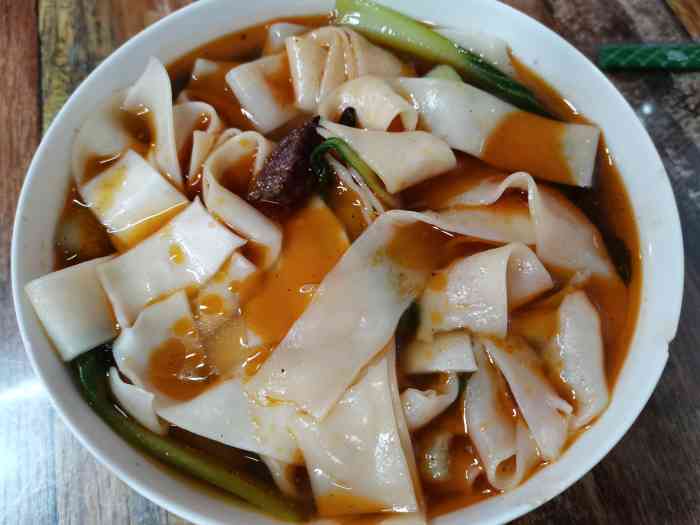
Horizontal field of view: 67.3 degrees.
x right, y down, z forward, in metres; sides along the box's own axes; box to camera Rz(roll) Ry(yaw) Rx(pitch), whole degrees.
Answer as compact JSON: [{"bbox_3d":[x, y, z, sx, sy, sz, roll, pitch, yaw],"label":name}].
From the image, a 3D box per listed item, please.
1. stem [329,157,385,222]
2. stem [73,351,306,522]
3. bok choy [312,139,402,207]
[{"bbox_3d":[0.002,-0.028,0.187,0.009,0.007,0.034,-28,68,-12],"label":"stem"},{"bbox_3d":[-0.054,0.052,0.159,0.094,0.014,0.018,35,70,15],"label":"stem"},{"bbox_3d":[-0.002,-0.029,0.187,0.018,0.012,0.038,-34,70,-15],"label":"bok choy"}]

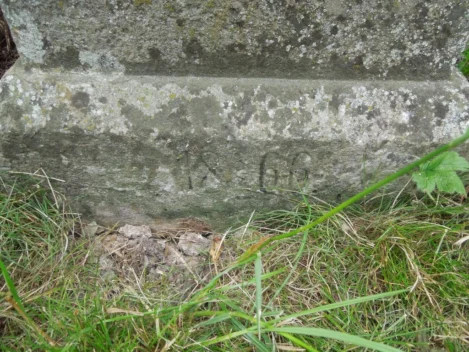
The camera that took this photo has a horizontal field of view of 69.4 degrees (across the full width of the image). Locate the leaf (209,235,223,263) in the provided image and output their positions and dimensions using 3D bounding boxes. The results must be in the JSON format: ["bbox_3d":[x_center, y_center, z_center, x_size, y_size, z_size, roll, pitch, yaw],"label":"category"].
[{"bbox_3d":[-0.033,0.128,0.590,0.025,0.022,0.048,0,35,0],"label":"leaf"}]

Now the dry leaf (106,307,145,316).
[{"bbox_3d":[-0.153,0.191,0.475,0.054,0.008,0.010,4,35,6],"label":"dry leaf"}]

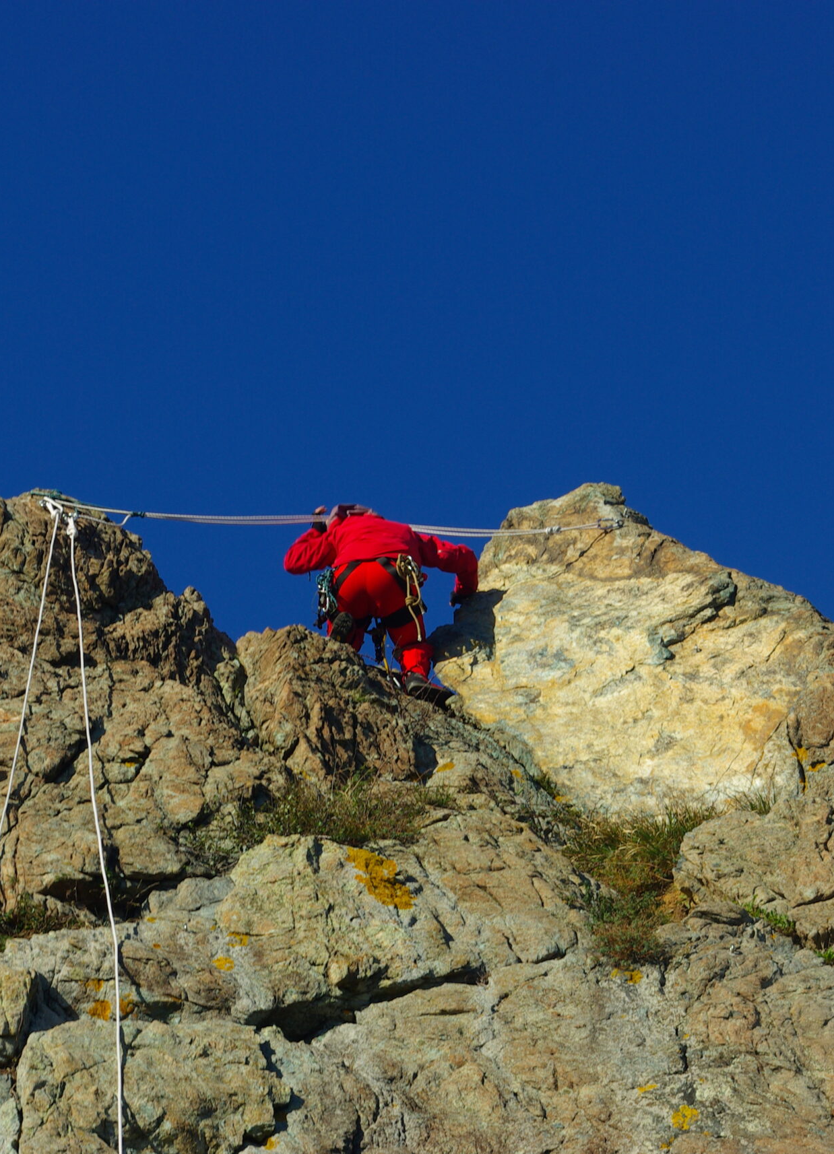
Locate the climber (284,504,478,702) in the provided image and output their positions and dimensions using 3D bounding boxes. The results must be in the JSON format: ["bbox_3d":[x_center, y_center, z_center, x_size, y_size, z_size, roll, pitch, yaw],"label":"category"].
[{"bbox_3d":[-0.179,0.091,19.000,0.940,1.330,0.880,4,-30,-7],"label":"climber"}]

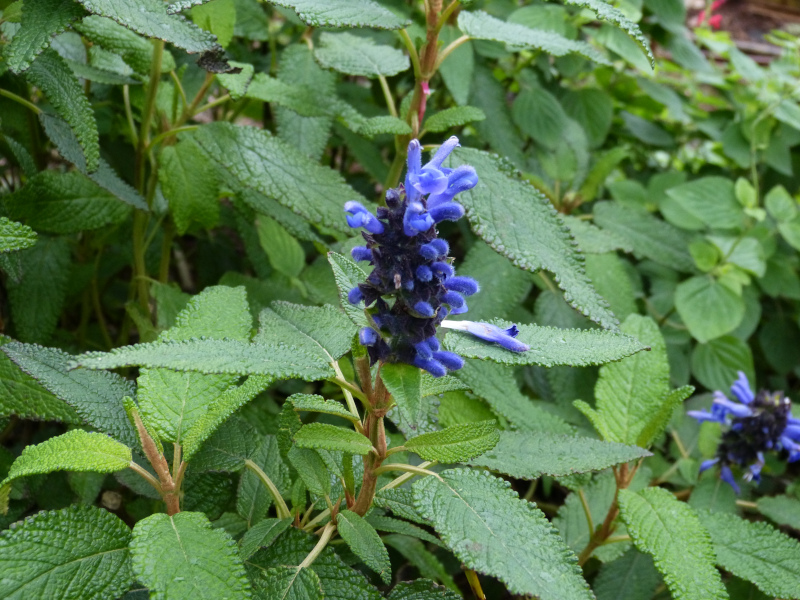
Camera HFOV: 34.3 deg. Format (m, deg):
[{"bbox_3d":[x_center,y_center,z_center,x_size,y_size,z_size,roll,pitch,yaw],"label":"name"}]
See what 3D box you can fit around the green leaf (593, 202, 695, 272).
[{"bbox_3d":[0.148,-0.038,0.785,0.072,0.012,0.034,28,46,25],"label":"green leaf"}]

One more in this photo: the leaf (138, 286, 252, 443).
[{"bbox_3d":[-0.083,0.025,0.530,0.043,0.014,0.070,8,65,3],"label":"leaf"}]

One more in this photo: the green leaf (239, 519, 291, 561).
[{"bbox_3d":[-0.046,0.083,0.450,0.022,0.004,0.012,-33,40,-27],"label":"green leaf"}]

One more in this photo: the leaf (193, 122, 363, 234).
[{"bbox_3d":[-0.062,-0.060,0.635,0.112,0.013,0.040,25,39,27],"label":"leaf"}]

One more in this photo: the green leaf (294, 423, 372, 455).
[{"bbox_3d":[-0.022,0.049,0.442,0.029,0.005,0.014,13,41,-22],"label":"green leaf"}]

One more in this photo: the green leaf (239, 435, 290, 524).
[{"bbox_3d":[-0.056,0.075,0.535,0.022,0.008,0.038,7,58,8],"label":"green leaf"}]

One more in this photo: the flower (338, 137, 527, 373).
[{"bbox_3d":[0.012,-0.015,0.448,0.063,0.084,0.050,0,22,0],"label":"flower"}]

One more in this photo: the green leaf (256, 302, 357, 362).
[{"bbox_3d":[-0.037,0.012,0.476,0.034,0.009,0.043,-26,42,-30],"label":"green leaf"}]

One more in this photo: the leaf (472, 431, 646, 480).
[{"bbox_3d":[0.067,0.065,0.540,0.082,0.007,0.031,0,28,-14],"label":"leaf"}]

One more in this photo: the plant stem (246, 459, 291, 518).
[{"bbox_3d":[-0.053,0.076,0.522,0.008,0.031,0.006,-38,-10,0],"label":"plant stem"}]

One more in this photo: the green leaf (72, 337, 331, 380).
[{"bbox_3d":[-0.065,0.022,0.435,0.087,0.010,0.024,4,30,-13],"label":"green leaf"}]

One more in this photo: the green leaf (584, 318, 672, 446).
[{"bbox_3d":[0.096,0.033,0.540,0.034,0.057,0.010,9,-21,3],"label":"green leaf"}]

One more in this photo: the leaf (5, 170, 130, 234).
[{"bbox_3d":[-0.171,-0.050,0.665,0.062,0.012,0.034,-3,60,-9],"label":"leaf"}]

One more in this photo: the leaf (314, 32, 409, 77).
[{"bbox_3d":[-0.021,-0.127,0.670,0.036,0.010,0.053,-23,34,-24],"label":"leaf"}]

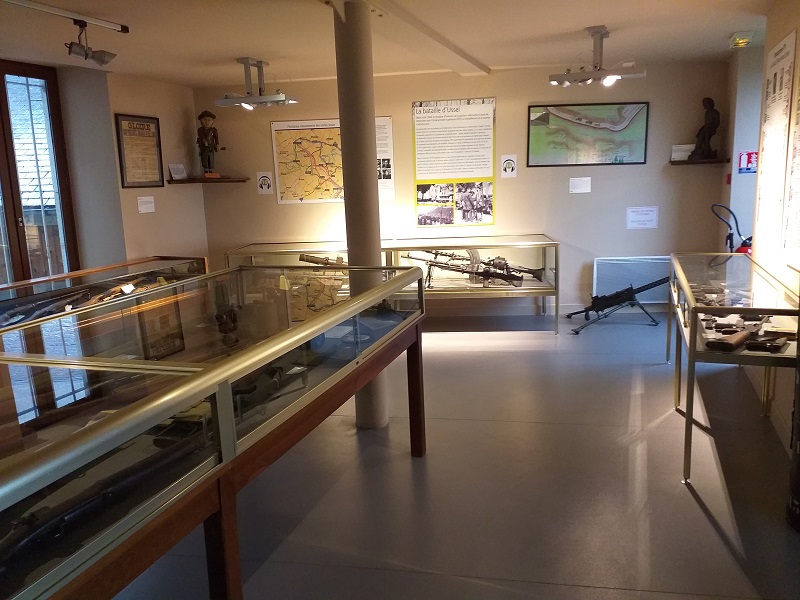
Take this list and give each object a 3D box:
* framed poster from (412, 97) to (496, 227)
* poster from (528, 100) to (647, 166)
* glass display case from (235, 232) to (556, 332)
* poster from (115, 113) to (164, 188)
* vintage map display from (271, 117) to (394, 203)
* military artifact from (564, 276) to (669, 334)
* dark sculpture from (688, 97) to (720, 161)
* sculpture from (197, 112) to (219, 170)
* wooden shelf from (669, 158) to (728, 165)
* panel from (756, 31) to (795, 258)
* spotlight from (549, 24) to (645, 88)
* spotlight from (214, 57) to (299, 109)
[{"bbox_3d":[0.545,-1.343,6.146,0.800,1.205,0.020,-1,9,5],"label":"framed poster"},{"bbox_3d":[1.805,-1.594,6.005,1.135,0.578,0.030,-1,9,5],"label":"poster"},{"bbox_3d":[-0.048,-0.127,5.911,2.920,0.801,0.830,-1,9,5],"label":"glass display case"},{"bbox_3d":[-2.311,-1.327,5.596,0.030,0.625,0.505,2,10,21],"label":"poster"},{"bbox_3d":[-0.666,-1.388,6.231,1.205,0.810,0.020,-1,9,5],"label":"vintage map display"},{"bbox_3d":[2.026,0.011,5.552,1.130,0.480,0.320,-4,10,-10],"label":"military artifact"},{"bbox_3d":[2.784,-1.571,5.717,0.270,0.550,0.220,-8,11,-32],"label":"dark sculpture"},{"bbox_3d":[-1.860,-1.519,6.039,0.215,0.595,0.160,-6,10,-20],"label":"sculpture"},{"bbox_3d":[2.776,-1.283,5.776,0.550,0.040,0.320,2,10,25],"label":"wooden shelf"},{"bbox_3d":[2.141,-0.844,3.586,0.020,1.175,0.770,2,10,21],"label":"panel"},{"bbox_3d":[1.490,-1.814,4.737,0.700,0.420,0.320,2,10,21],"label":"spotlight"},{"bbox_3d":[-1.231,-1.833,5.348,0.700,0.380,0.320,2,10,21],"label":"spotlight"}]

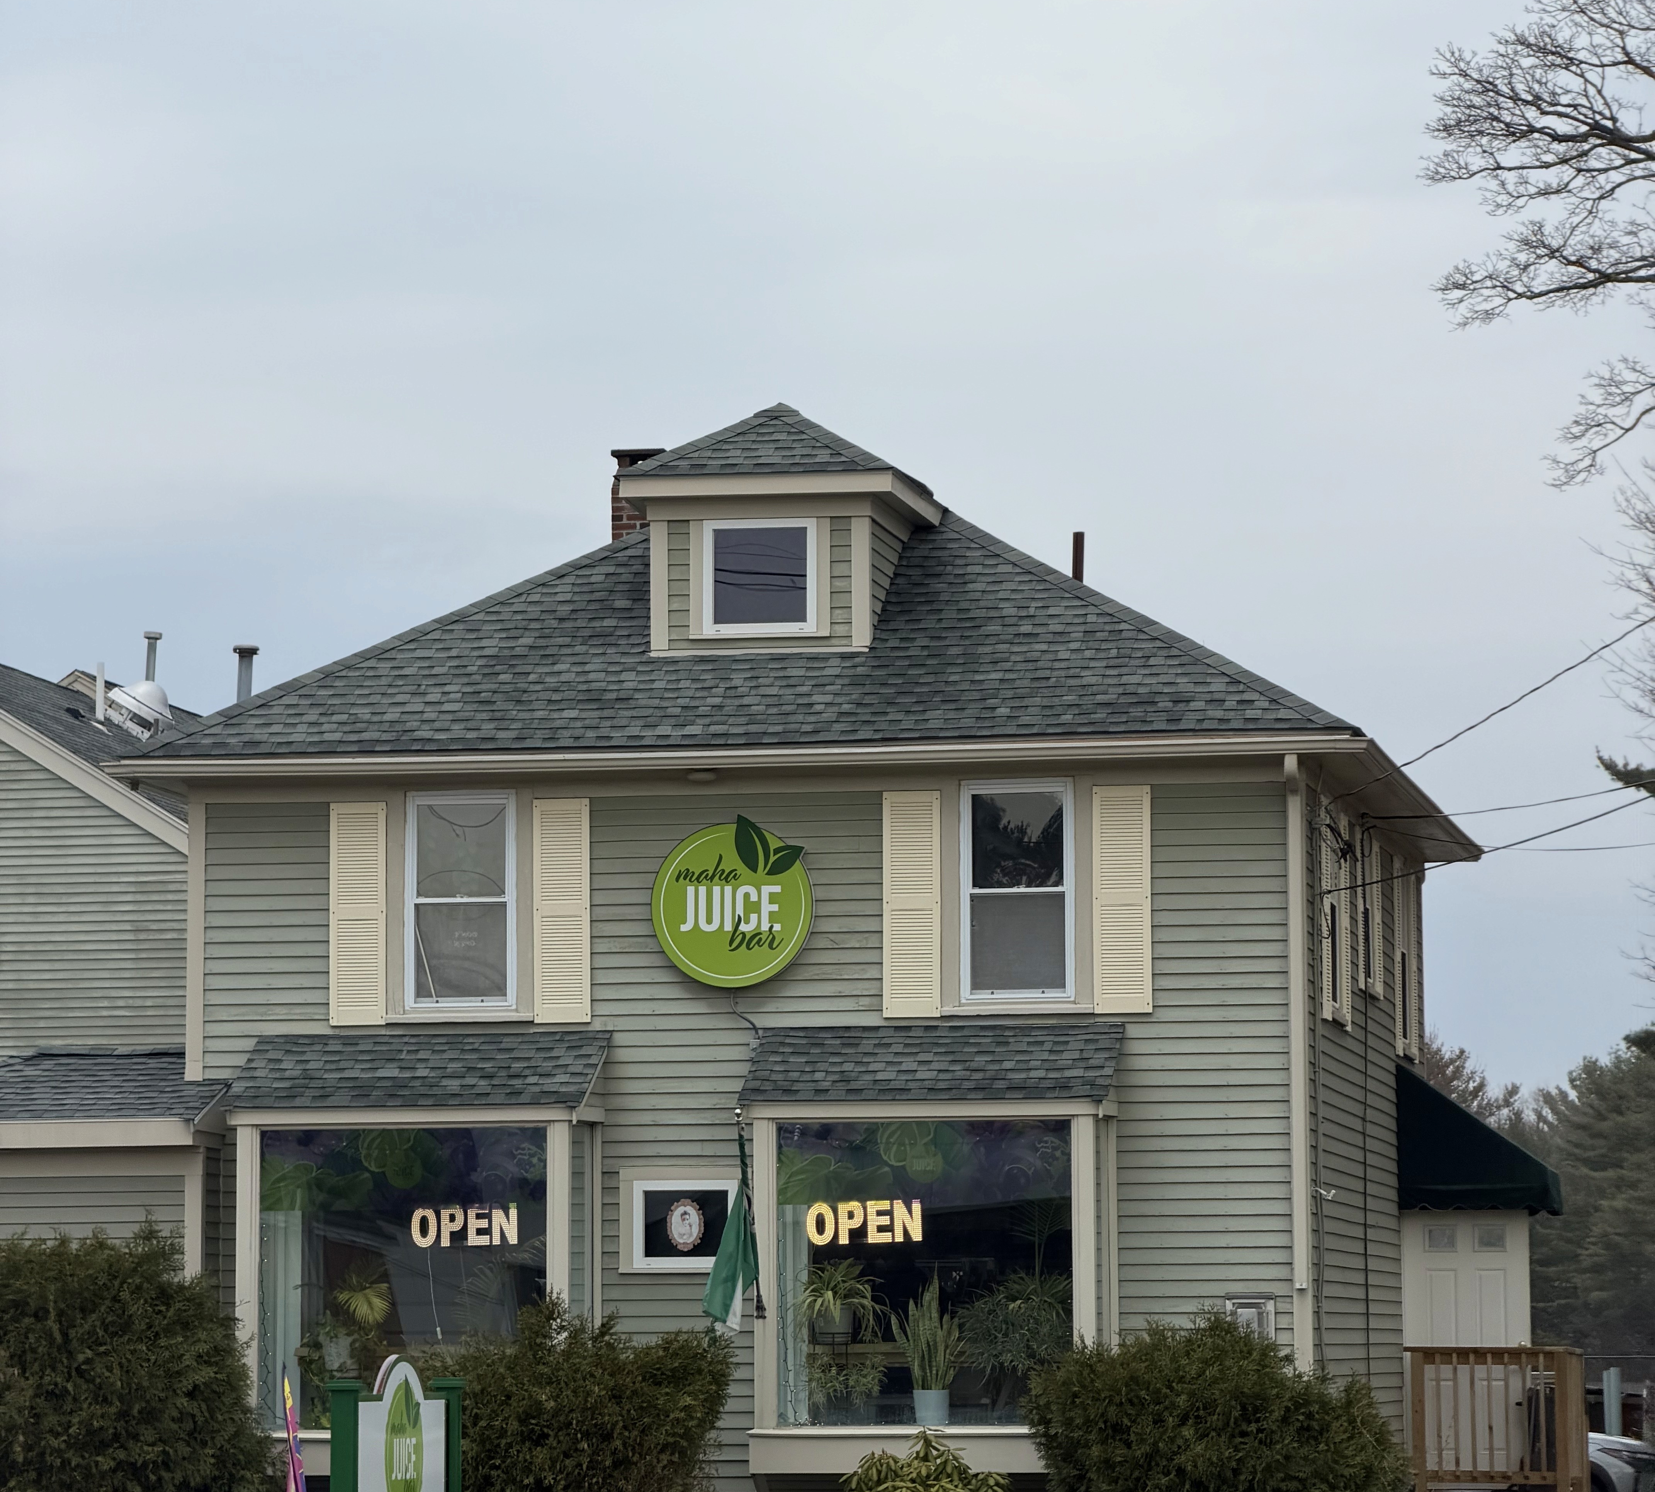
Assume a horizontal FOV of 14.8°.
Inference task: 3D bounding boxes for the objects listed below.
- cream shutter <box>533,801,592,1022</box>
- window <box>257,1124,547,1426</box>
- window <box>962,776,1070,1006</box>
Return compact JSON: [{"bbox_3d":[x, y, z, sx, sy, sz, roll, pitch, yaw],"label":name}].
[{"bbox_3d":[-1.742,1.087,41.911,0.377,1.472,0.040,-1,-5,9],"label":"cream shutter"},{"bbox_3d":[-2.672,3.328,40.045,1.870,1.889,0.110,-1,-6,10],"label":"window"},{"bbox_3d":[1.205,0.920,40.526,0.723,1.395,0.100,-1,-6,10],"label":"window"}]

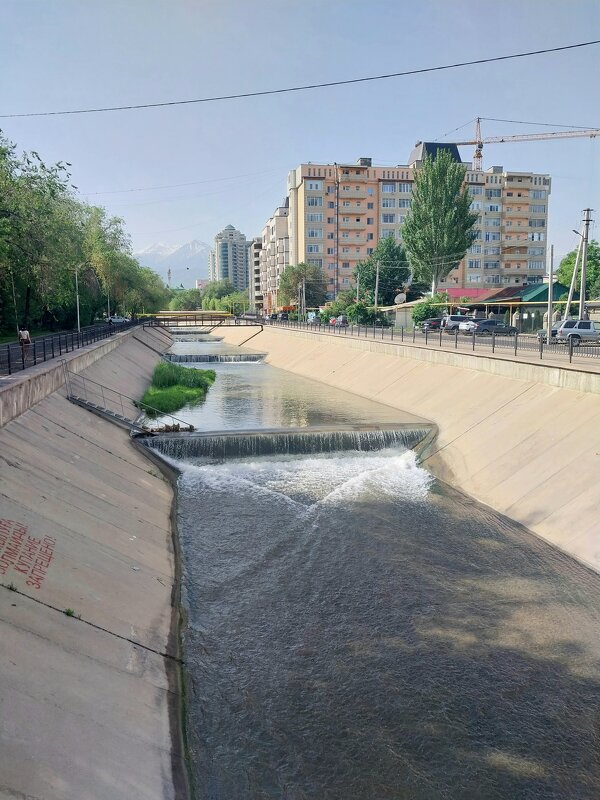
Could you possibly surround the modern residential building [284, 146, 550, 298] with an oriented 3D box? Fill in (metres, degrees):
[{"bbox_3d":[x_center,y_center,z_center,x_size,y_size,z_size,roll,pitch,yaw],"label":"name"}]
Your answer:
[{"bbox_3d":[25.607,-35.260,132.470,56.000,36.600,15.500,-3,8,-16],"label":"modern residential building"}]

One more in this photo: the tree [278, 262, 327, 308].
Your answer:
[{"bbox_3d":[0.390,-17.626,100.572,8.000,10.300,8.000,-1,7,0],"label":"tree"}]

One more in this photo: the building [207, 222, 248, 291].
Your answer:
[{"bbox_3d":[-59.789,-110.236,509.963,29.000,70.000,28.000,-2,8,-12],"label":"building"}]

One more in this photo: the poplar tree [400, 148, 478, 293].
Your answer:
[{"bbox_3d":[18.233,-20.923,79.010,9.800,22.600,9.800,-1,7,0],"label":"poplar tree"}]

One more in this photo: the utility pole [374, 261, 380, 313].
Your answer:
[{"bbox_3d":[10.023,-13.513,77.932,0.320,8.700,0.320,-2,8,-12],"label":"utility pole"}]

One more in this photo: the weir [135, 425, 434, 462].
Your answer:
[{"bbox_3d":[-0.657,2.371,30.150,14.600,1.600,1.900,-1,7,-4],"label":"weir"}]

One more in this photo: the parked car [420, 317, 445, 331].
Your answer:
[{"bbox_3d":[14.974,-7.924,63.741,4.600,1.540,1.850,-6,9,-35],"label":"parked car"}]

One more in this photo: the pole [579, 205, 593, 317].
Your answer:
[{"bbox_3d":[20.433,-8.807,42.969,0.650,9.500,0.400,-2,8,-12],"label":"pole"}]

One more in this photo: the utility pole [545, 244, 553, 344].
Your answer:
[{"bbox_3d":[17.173,-7.150,41.058,0.270,6.720,0.270,-2,8,-12],"label":"utility pole"}]

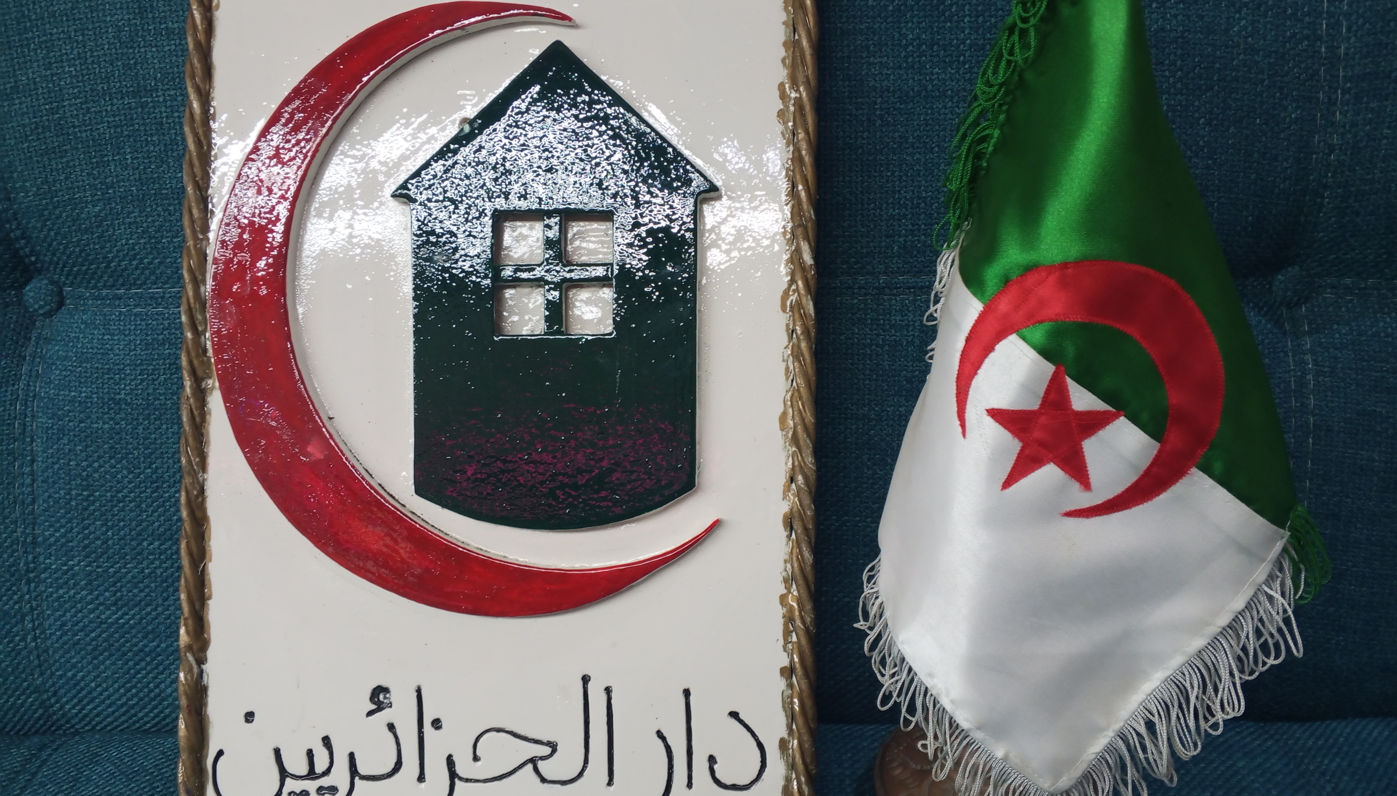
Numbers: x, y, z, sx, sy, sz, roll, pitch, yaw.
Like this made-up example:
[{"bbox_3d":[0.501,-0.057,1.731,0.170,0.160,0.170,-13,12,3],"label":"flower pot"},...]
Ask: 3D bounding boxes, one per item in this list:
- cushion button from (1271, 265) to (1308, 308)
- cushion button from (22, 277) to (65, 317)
[{"bbox_3d":[0.290,-0.055,0.535,0.019,0.019,0.009,0,3,0],"label":"cushion button"},{"bbox_3d":[-0.322,-0.050,0.535,0.019,0.019,0.009,0,3,0],"label":"cushion button"}]

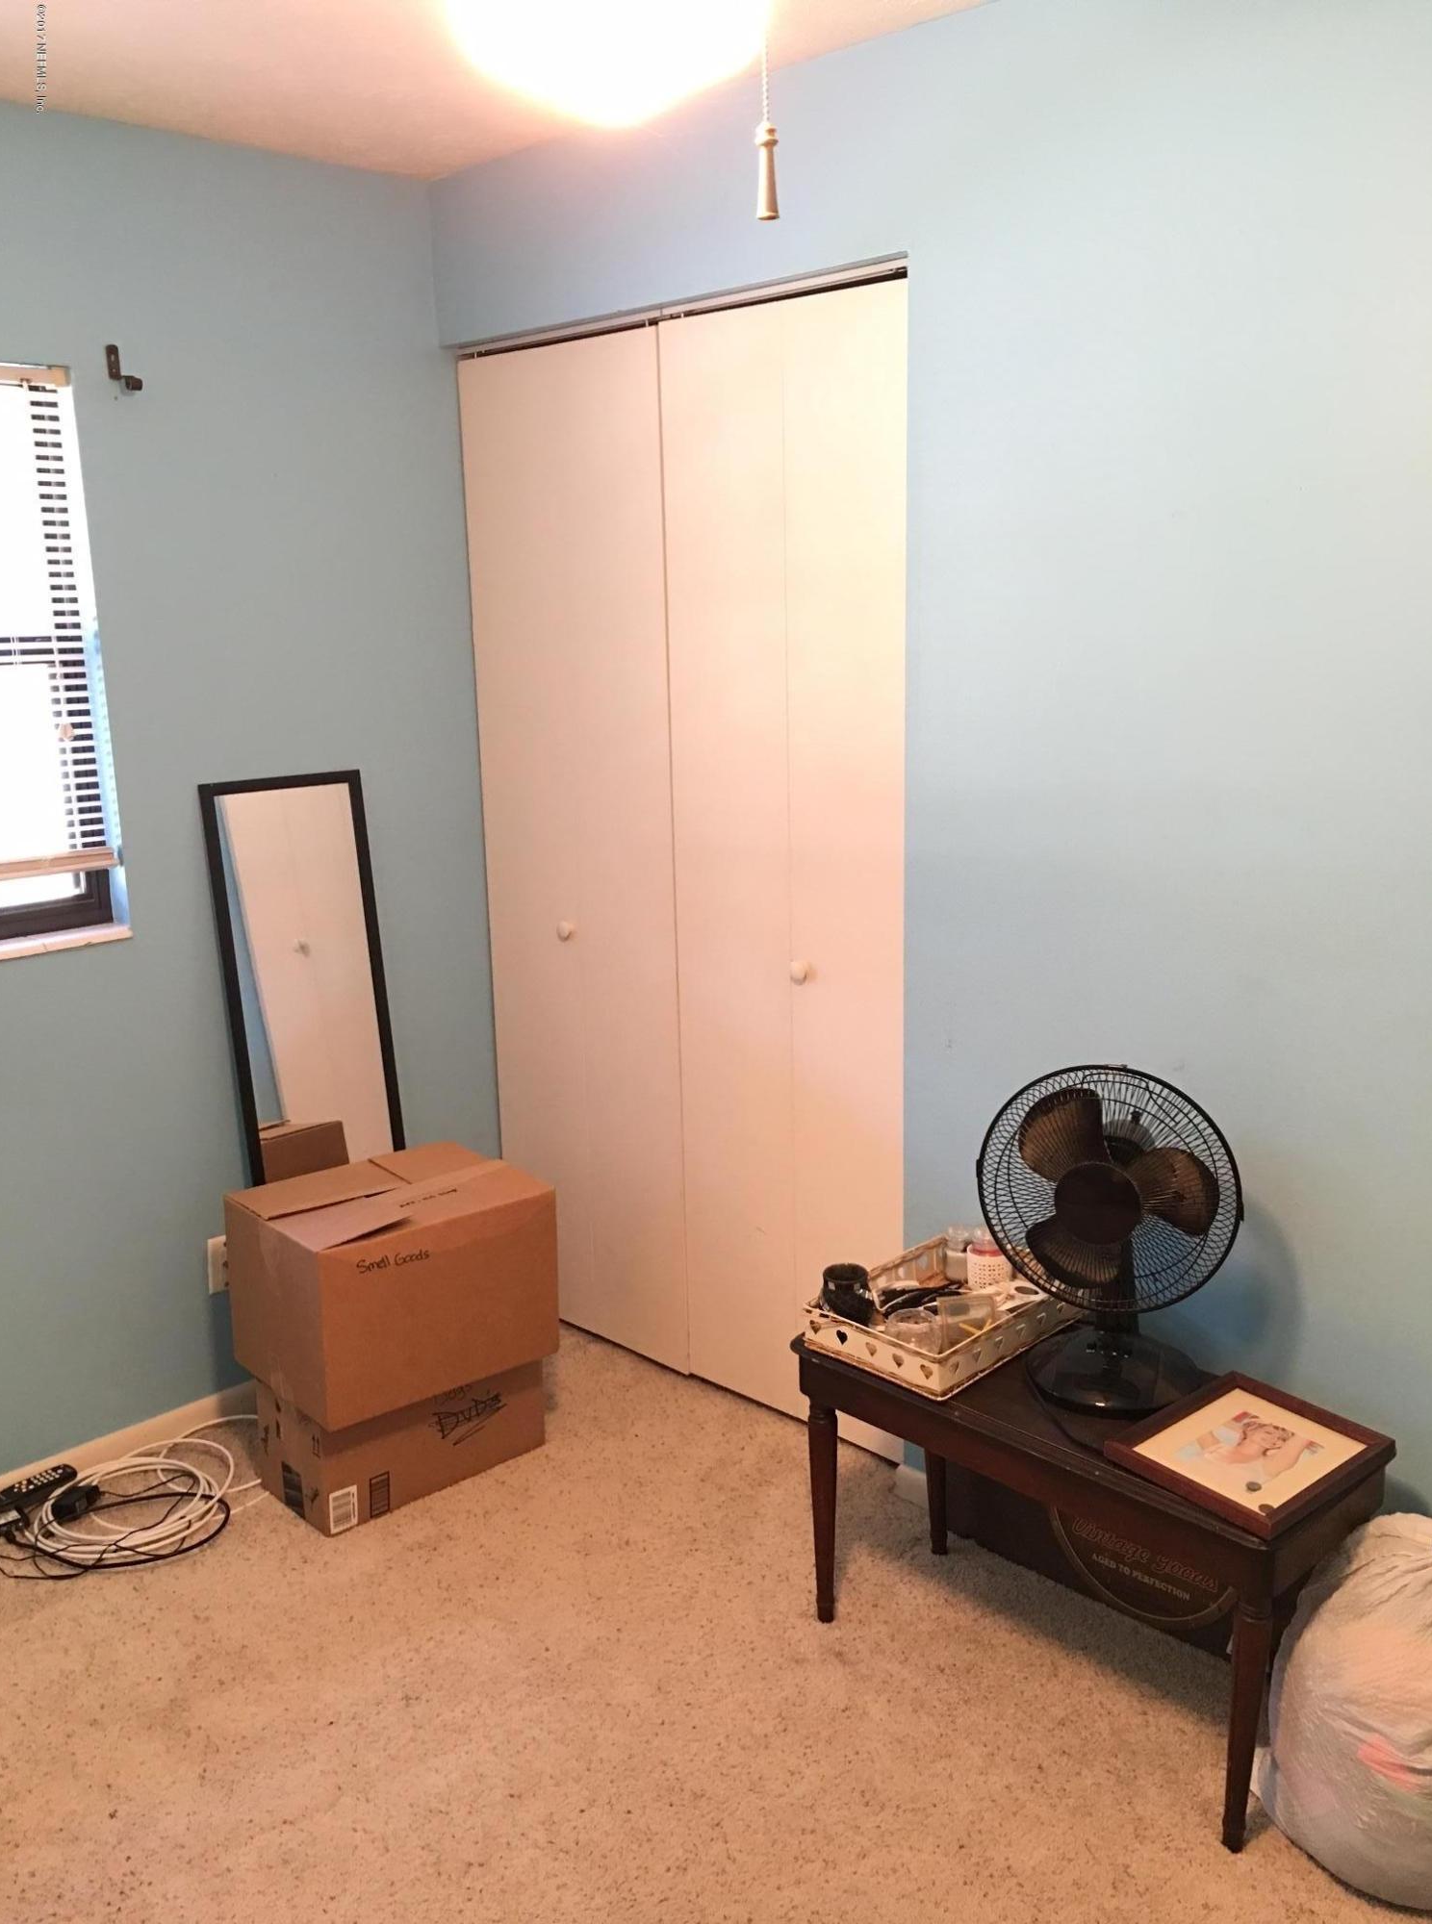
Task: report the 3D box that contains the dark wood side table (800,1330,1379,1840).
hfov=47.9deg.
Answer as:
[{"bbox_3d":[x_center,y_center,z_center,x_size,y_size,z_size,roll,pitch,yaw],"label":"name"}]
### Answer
[{"bbox_3d":[0.510,0.843,2.357,0.760,0.465,0.320,11,18,43],"label":"dark wood side table"}]

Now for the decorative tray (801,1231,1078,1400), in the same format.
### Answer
[{"bbox_3d":[0.350,0.540,2.500,0.261,0.067,0.355,11,18,43],"label":"decorative tray"}]

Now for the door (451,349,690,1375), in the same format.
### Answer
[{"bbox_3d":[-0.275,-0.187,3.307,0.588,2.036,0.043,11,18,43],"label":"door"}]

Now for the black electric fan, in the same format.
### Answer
[{"bbox_3d":[0.569,0.369,2.278,0.358,0.491,0.249,5,15,26],"label":"black electric fan"}]

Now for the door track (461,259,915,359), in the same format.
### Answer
[{"bbox_3d":[-0.093,-1.153,2.875,1.178,0.024,0.033,11,18,43],"label":"door track"}]

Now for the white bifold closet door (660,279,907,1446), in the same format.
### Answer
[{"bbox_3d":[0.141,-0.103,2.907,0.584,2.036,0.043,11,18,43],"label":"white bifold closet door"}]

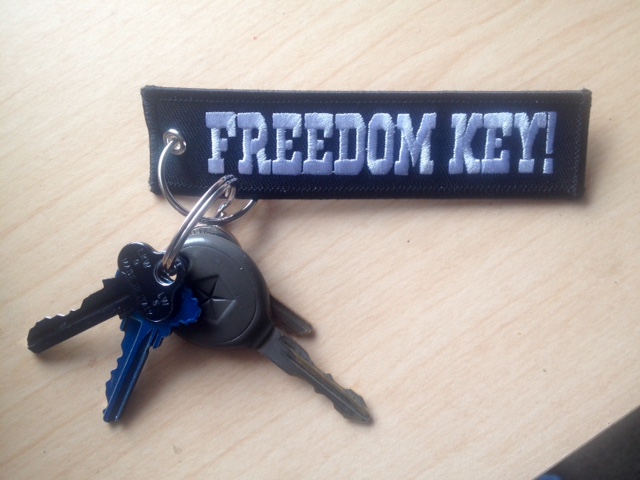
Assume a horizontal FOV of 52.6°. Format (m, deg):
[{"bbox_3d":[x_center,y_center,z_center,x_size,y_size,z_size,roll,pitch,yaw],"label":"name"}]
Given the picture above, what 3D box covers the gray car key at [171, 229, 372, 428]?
[{"bbox_3d":[-0.014,0.031,0.193,0.079,0.009,0.032,40,96,-12],"label":"gray car key"}]

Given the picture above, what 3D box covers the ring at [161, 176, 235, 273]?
[{"bbox_3d":[-0.034,-0.004,0.182,0.004,0.032,0.032,38,84,1],"label":"ring"}]

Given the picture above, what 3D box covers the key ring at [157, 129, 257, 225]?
[{"bbox_3d":[-0.032,-0.020,0.190,0.030,0.004,0.030,0,97,-7],"label":"key ring"}]

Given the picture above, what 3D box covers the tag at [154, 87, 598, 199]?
[{"bbox_3d":[0.014,-0.029,0.192,0.131,0.005,0.031,0,97,0],"label":"tag"}]

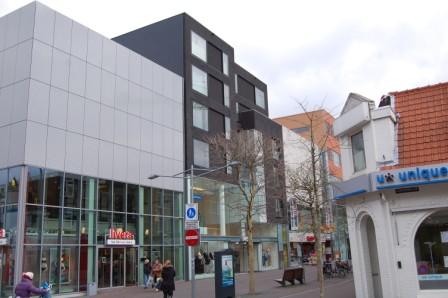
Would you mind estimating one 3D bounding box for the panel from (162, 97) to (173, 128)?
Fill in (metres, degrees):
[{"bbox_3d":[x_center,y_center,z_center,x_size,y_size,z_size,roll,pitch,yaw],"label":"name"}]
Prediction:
[{"bbox_3d":[-4.687,-3.019,37.269,0.070,2.522,1.323,-10,-16,30],"label":"panel"}]

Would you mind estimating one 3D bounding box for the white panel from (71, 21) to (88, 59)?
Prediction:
[{"bbox_3d":[-9.707,-7.200,29.991,0.070,2.443,1.323,-10,-16,30],"label":"white panel"}]

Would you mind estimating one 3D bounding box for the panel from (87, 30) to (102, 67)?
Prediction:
[{"bbox_3d":[-7.847,-6.068,27.240,0.100,2.221,1.191,-9,-15,30],"label":"panel"}]

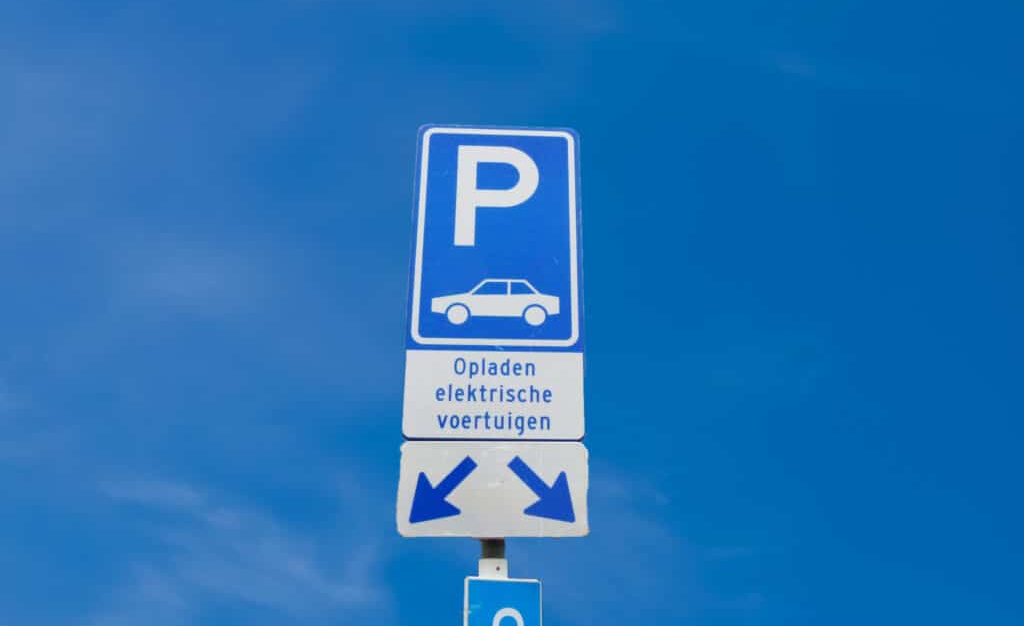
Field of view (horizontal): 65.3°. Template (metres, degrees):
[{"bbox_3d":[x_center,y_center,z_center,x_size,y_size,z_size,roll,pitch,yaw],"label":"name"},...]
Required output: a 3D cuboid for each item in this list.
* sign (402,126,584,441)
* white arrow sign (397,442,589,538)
[{"bbox_3d":[-0.036,-0.088,1.871,0.400,0.772,0.030,1,-17,-2],"label":"sign"},{"bbox_3d":[-0.038,0.382,1.729,0.405,0.202,0.030,1,-17,-2],"label":"white arrow sign"}]

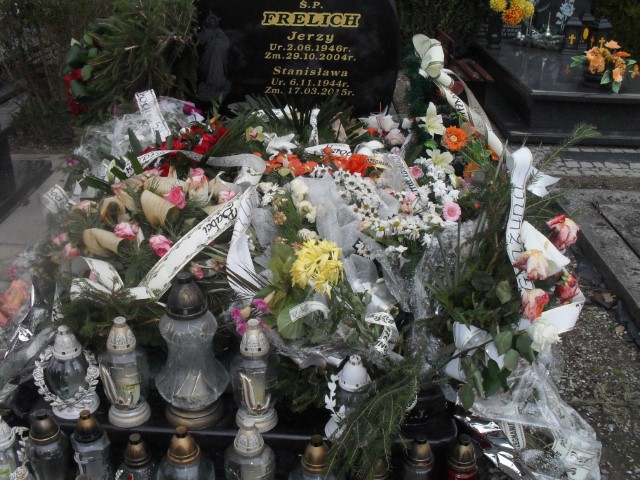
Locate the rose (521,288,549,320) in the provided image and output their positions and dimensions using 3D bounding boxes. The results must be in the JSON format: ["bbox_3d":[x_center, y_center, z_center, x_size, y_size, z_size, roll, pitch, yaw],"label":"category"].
[{"bbox_3d":[0.539,0.162,1.620,0.065,0.075,0.065,2,25,1],"label":"rose"}]

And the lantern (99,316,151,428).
[{"bbox_3d":[-0.419,0.282,1.379,0.110,0.250,0.108,-1,24,-3],"label":"lantern"}]

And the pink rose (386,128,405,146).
[{"bbox_3d":[0.286,-0.383,2.420,0.073,0.065,0.065,5,25,6],"label":"pink rose"}]

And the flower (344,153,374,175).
[{"bbox_3d":[0.134,-0.260,2.200,0.098,0.075,0.075,3,25,3],"label":"flower"}]

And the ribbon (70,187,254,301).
[{"bbox_3d":[-0.406,0.001,1.700,0.450,0.200,0.340,1,24,0],"label":"ribbon"}]

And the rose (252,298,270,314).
[{"bbox_3d":[-0.150,0.171,1.660,0.046,0.042,0.042,8,26,13],"label":"rose"}]

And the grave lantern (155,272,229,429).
[{"bbox_3d":[-0.309,0.253,1.538,0.182,0.385,0.182,-4,26,-12],"label":"grave lantern"}]

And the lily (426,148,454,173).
[{"bbox_3d":[0.398,-0.259,2.120,0.092,0.085,0.060,-1,-11,-5],"label":"lily"}]

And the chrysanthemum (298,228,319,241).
[{"bbox_3d":[-0.032,-0.012,1.770,0.054,0.040,0.050,0,21,0],"label":"chrysanthemum"}]

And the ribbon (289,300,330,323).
[{"bbox_3d":[-0.026,0.180,1.630,0.107,0.050,0.050,1,25,-1],"label":"ribbon"}]

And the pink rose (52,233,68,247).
[{"bbox_3d":[-0.794,-0.002,1.980,0.044,0.038,0.042,4,21,11],"label":"pink rose"}]

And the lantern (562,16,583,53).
[{"bbox_3d":[1.912,-1.552,4.900,0.135,0.255,0.135,3,21,7],"label":"lantern"}]

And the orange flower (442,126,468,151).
[{"bbox_3d":[0.502,-0.376,2.400,0.095,0.085,0.045,2,21,6],"label":"orange flower"}]

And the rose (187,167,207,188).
[{"bbox_3d":[-0.398,-0.200,2.100,0.059,0.060,0.056,-3,26,-10],"label":"rose"}]

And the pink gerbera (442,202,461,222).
[{"bbox_3d":[0.390,-0.082,1.920,0.055,0.056,0.028,4,-1,7],"label":"pink gerbera"}]

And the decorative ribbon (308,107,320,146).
[{"bbox_3d":[-0.020,-0.412,2.350,0.045,0.145,0.040,1,24,0],"label":"decorative ribbon"}]

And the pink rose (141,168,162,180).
[{"bbox_3d":[-0.560,-0.218,2.150,0.070,0.045,0.058,-5,26,-14],"label":"pink rose"}]

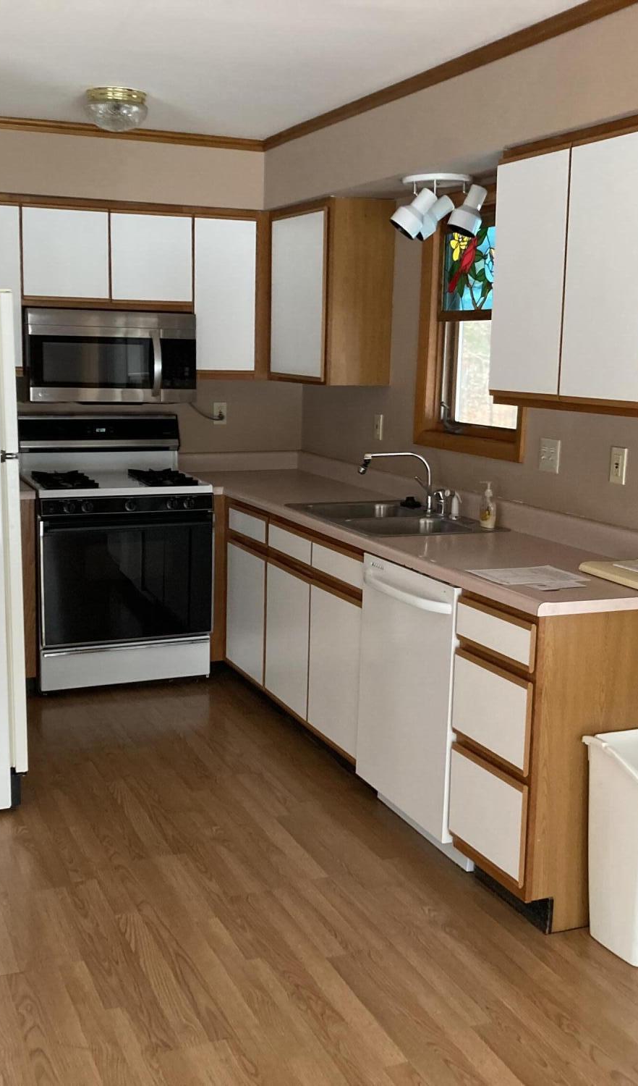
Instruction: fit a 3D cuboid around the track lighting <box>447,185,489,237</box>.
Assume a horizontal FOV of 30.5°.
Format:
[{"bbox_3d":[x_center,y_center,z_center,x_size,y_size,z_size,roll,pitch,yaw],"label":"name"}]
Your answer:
[{"bbox_3d":[0.530,-1.186,4.201,0.150,0.190,0.120,-3,11,-23],"label":"track lighting"}]

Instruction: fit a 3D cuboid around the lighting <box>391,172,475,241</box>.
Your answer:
[{"bbox_3d":[0.409,-1.197,4.202,0.300,0.215,0.270,-3,11,-23],"label":"lighting"}]

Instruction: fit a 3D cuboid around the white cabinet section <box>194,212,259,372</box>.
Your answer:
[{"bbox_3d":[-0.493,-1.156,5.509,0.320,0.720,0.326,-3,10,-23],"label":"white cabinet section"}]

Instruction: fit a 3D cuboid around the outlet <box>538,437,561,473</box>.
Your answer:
[{"bbox_3d":[0.773,-0.294,3.957,0.015,0.115,0.118,-3,11,-23],"label":"outlet"}]

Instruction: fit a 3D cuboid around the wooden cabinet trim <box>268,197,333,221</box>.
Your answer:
[{"bbox_3d":[-0.099,-1.451,5.116,0.030,0.046,0.706,-3,10,-23],"label":"wooden cabinet trim"}]

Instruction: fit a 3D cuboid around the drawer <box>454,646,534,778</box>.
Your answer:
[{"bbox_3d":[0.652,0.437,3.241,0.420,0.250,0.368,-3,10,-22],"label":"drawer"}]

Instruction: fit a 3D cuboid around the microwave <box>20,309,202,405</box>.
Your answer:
[{"bbox_3d":[-0.970,-0.846,5.323,0.753,0.395,0.415,-3,10,-22],"label":"microwave"}]

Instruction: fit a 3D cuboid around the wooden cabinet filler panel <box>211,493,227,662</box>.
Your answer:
[{"bbox_3d":[-0.456,0.165,5.276,0.070,0.765,0.030,-3,11,-23],"label":"wooden cabinet filler panel"}]

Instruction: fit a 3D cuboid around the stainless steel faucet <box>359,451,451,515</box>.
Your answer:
[{"bbox_3d":[0.300,-0.212,4.300,0.317,0.236,0.135,-3,10,-22],"label":"stainless steel faucet"}]

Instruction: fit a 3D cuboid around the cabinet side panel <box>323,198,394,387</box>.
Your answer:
[{"bbox_3d":[0.172,-1.044,4.904,0.303,0.769,0.022,-3,10,-22],"label":"cabinet side panel"}]

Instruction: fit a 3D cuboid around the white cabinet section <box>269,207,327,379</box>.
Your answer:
[{"bbox_3d":[0.044,-1.082,5.179,0.318,0.715,0.660,-3,10,-23],"label":"white cabinet section"}]

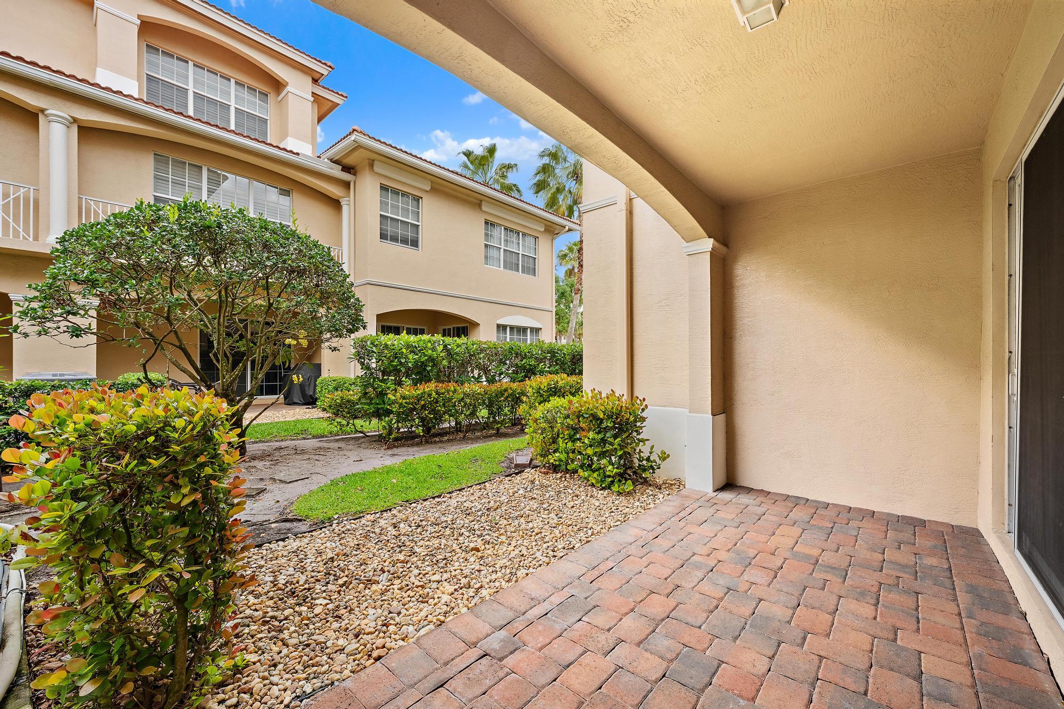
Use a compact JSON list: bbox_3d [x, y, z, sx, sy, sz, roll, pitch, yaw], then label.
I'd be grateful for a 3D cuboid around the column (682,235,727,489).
[{"bbox_3d":[1.761,0.100,4.158,0.290,2.400,0.420,0,0,43],"label":"column"}]

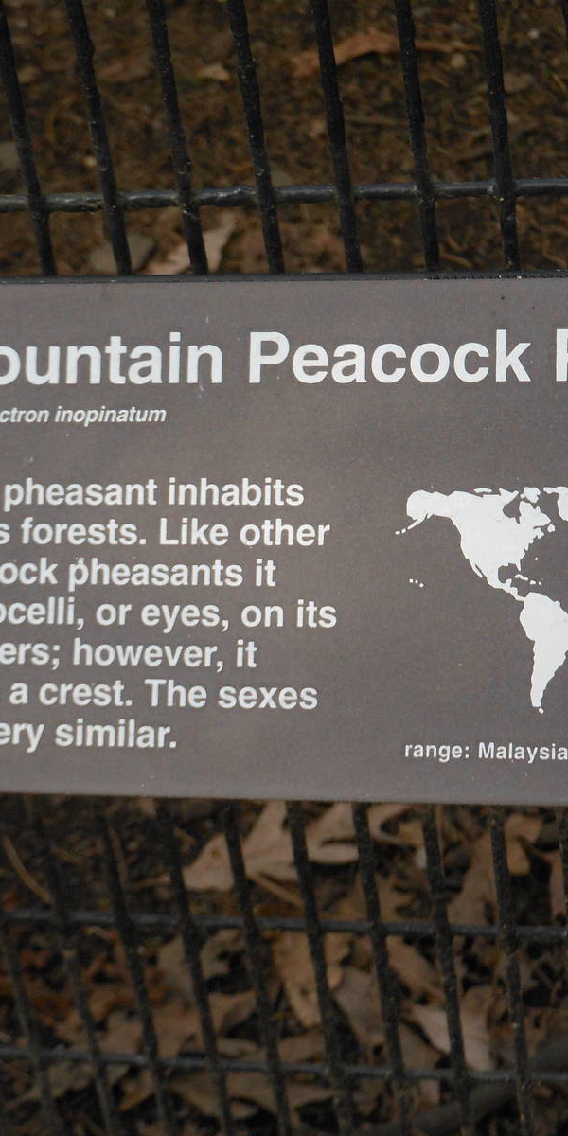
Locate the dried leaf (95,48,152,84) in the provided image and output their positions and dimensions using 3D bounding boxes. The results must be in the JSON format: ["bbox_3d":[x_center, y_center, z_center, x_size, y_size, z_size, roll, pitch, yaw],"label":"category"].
[{"bbox_3d":[-0.151,-0.485,2.667,0.064,0.015,0.043,-20,38,-14],"label":"dried leaf"}]

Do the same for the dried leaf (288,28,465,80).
[{"bbox_3d":[0.085,-0.492,2.613,0.166,0.030,0.063,-8,36,2],"label":"dried leaf"}]

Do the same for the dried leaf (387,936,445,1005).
[{"bbox_3d":[0.077,0.239,1.639,0.025,0.020,0.058,-25,39,-21],"label":"dried leaf"}]

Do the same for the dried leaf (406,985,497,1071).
[{"bbox_3d":[0.100,0.268,1.591,0.051,0.025,0.053,-10,36,-1],"label":"dried leaf"}]

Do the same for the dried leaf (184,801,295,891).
[{"bbox_3d":[-0.028,0.172,1.749,0.070,0.025,0.081,-6,36,5],"label":"dried leaf"}]

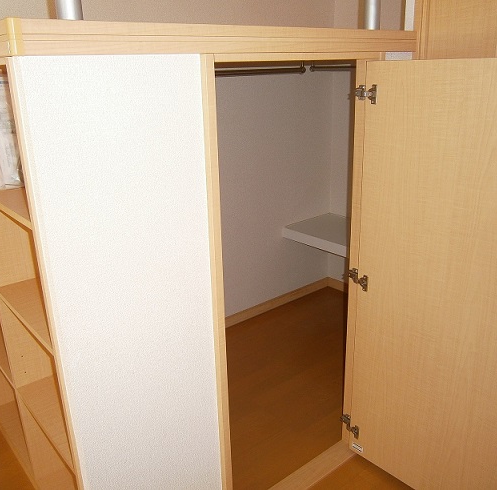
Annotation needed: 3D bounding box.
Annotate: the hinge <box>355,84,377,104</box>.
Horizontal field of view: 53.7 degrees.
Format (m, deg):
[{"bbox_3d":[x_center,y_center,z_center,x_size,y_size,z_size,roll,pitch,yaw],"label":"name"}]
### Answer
[{"bbox_3d":[0.339,-0.435,1.420,0.024,0.054,0.070,-17,25,-36],"label":"hinge"}]

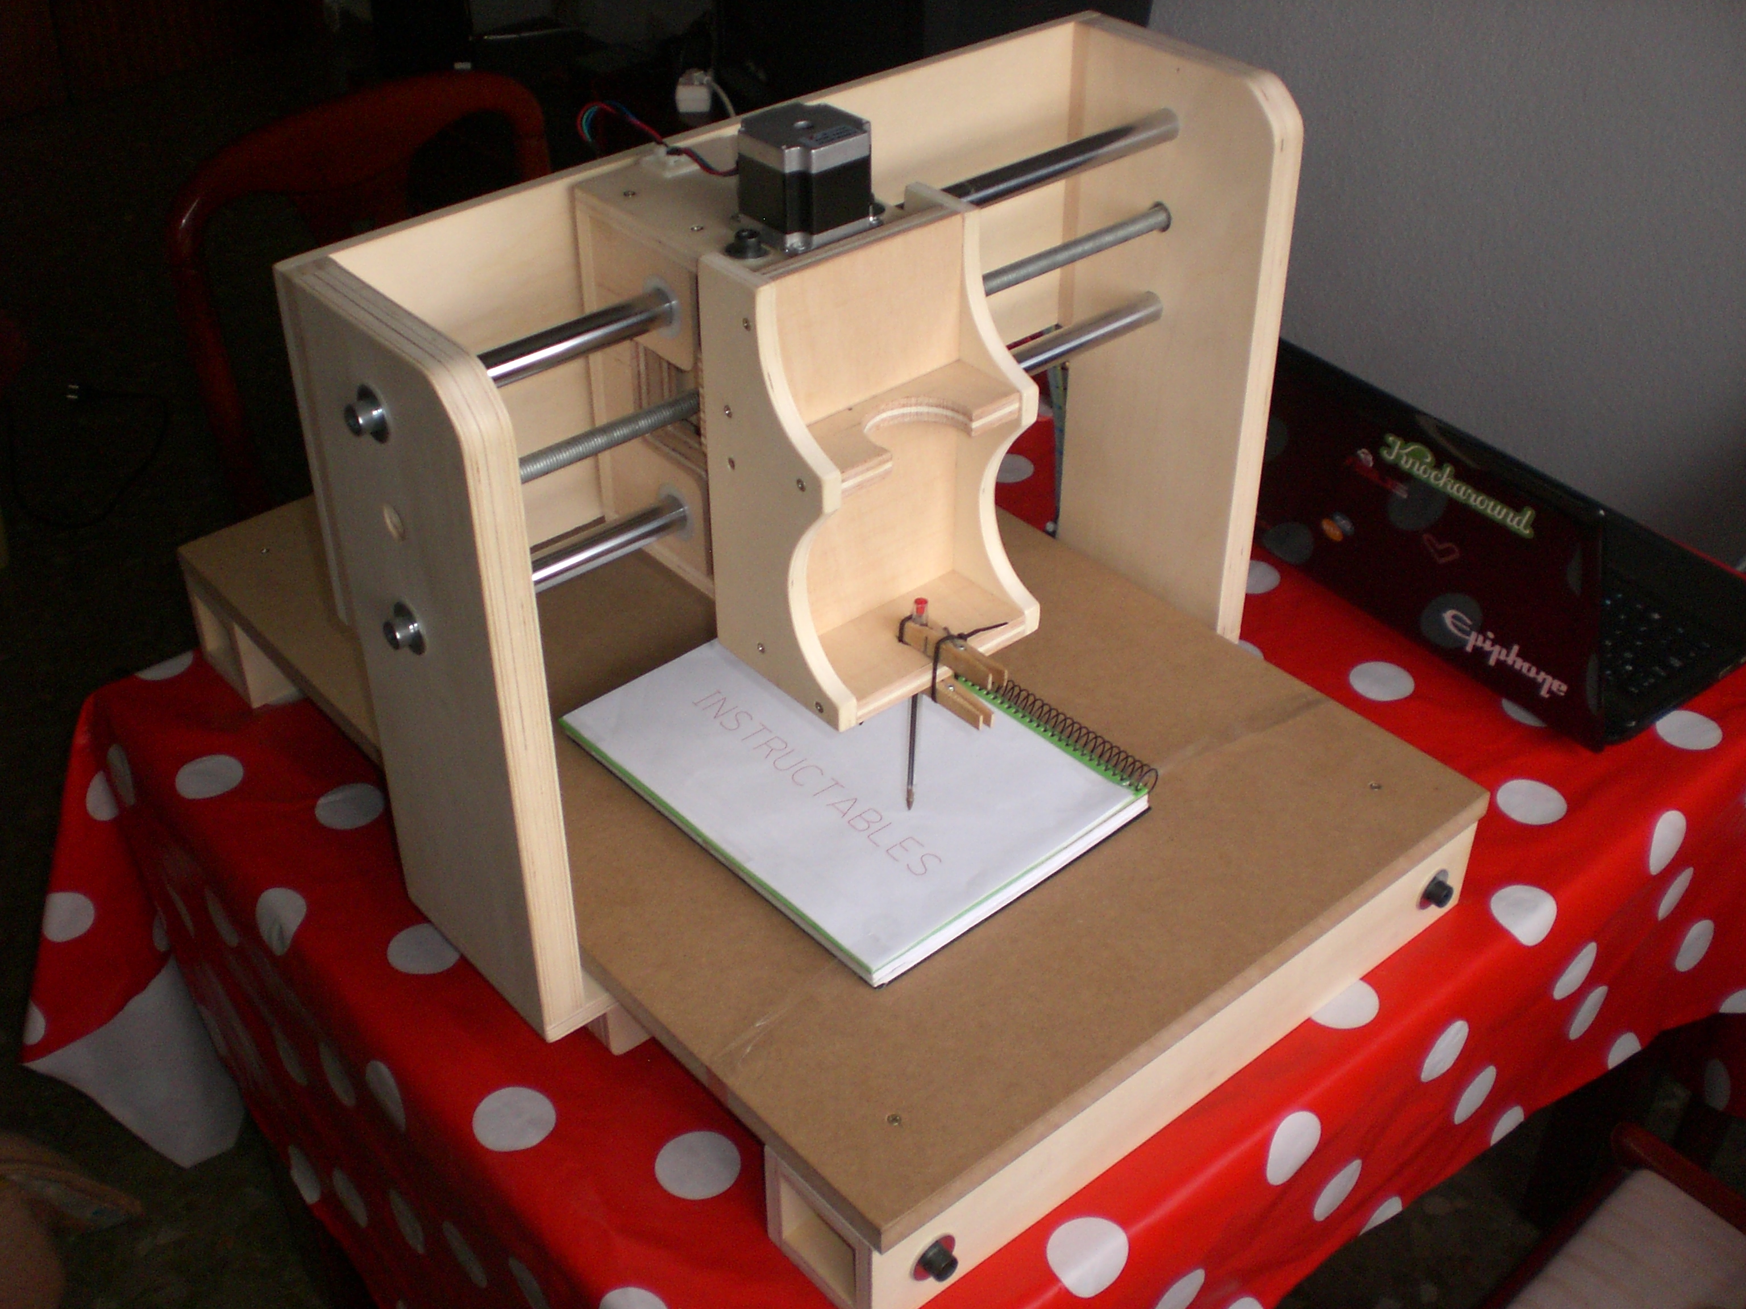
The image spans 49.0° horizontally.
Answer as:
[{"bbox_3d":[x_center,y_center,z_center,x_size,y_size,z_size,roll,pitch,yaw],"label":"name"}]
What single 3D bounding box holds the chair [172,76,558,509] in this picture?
[{"bbox_3d":[-0.388,-0.111,2.114,0.460,0.910,0.500,-27,44,-31],"label":"chair"}]

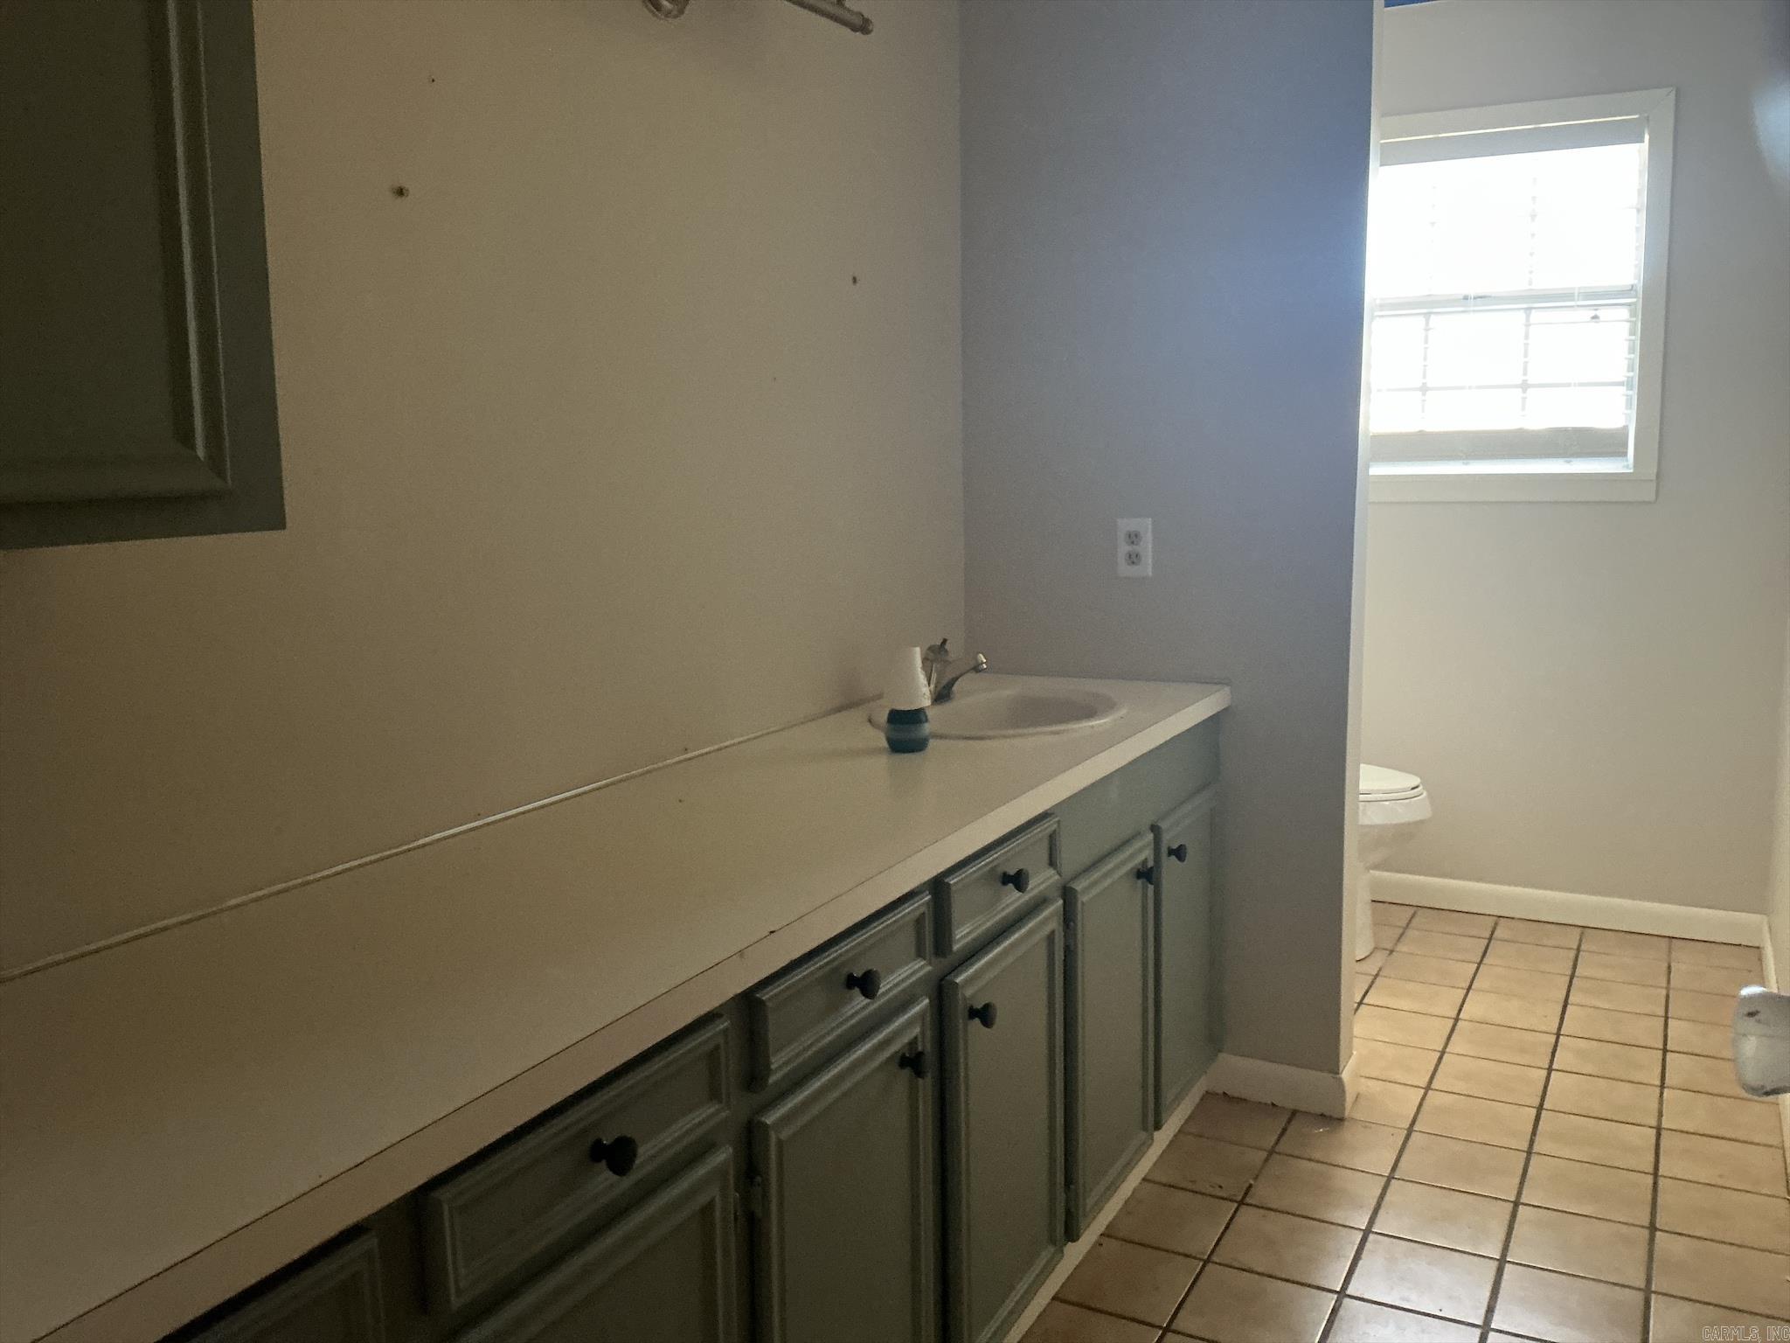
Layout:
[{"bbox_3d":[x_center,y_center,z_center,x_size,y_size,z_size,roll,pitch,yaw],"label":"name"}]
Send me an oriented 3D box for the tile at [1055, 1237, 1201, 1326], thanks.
[{"bbox_3d":[0.378,0.970,2.305,0.183,0.010,0.195,3,10,29],"label":"tile"}]

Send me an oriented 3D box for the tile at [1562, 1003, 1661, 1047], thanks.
[{"bbox_3d":[1.591,0.790,3.206,0.196,0.010,0.198,3,9,29],"label":"tile"}]

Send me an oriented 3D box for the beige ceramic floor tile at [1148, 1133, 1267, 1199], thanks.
[{"bbox_3d":[0.560,0.893,2.608,0.182,0.010,0.198,3,9,29],"label":"beige ceramic floor tile"}]

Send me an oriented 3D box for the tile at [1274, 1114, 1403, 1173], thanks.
[{"bbox_3d":[0.834,0.876,2.691,0.196,0.010,0.198,3,9,29],"label":"tile"}]

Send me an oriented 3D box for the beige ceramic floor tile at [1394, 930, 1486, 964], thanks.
[{"bbox_3d":[1.433,0.719,3.787,0.199,0.010,0.198,3,10,29],"label":"beige ceramic floor tile"}]

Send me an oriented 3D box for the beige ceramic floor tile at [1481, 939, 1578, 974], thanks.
[{"bbox_3d":[1.609,0.727,3.662,0.196,0.010,0.198,3,9,29],"label":"beige ceramic floor tile"}]

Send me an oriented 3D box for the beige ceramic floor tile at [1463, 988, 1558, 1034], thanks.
[{"bbox_3d":[1.411,0.780,3.305,0.196,0.010,0.198,3,9,29],"label":"beige ceramic floor tile"}]

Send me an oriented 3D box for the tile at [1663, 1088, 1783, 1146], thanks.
[{"bbox_3d":[1.589,0.865,2.784,0.192,0.010,0.198,3,10,29],"label":"tile"}]

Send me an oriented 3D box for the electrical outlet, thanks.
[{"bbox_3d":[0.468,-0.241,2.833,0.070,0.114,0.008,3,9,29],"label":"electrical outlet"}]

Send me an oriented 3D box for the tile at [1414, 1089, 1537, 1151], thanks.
[{"bbox_3d":[1.113,0.860,2.770,0.196,0.010,0.198,3,9,29],"label":"tile"}]

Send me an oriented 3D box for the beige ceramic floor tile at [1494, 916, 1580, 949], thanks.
[{"bbox_3d":[1.699,0.696,3.826,0.199,0.009,0.199,3,9,29],"label":"beige ceramic floor tile"}]

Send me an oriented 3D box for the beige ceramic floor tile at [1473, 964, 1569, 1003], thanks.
[{"bbox_3d":[1.504,0.752,3.477,0.199,0.009,0.199,3,9,29],"label":"beige ceramic floor tile"}]

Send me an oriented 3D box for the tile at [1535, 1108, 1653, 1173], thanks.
[{"bbox_3d":[1.304,0.878,2.692,0.200,0.010,0.195,3,10,29],"label":"tile"}]

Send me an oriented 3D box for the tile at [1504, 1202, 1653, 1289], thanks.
[{"bbox_3d":[1.111,0.937,2.349,0.200,0.010,0.195,3,10,29],"label":"tile"}]

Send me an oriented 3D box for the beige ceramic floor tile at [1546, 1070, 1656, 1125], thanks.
[{"bbox_3d":[1.400,0.849,2.864,0.200,0.010,0.195,3,10,29],"label":"beige ceramic floor tile"}]

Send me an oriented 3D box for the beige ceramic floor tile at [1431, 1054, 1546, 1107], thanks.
[{"bbox_3d":[1.213,0.835,2.953,0.199,0.009,0.199,3,9,29],"label":"beige ceramic floor tile"}]

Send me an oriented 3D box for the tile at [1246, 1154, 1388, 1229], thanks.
[{"bbox_3d":[0.739,0.910,2.529,0.199,0.009,0.199,3,9,29],"label":"tile"}]

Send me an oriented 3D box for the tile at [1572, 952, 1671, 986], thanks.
[{"bbox_3d":[1.783,0.733,3.551,0.199,0.009,0.199,3,9,29],"label":"tile"}]

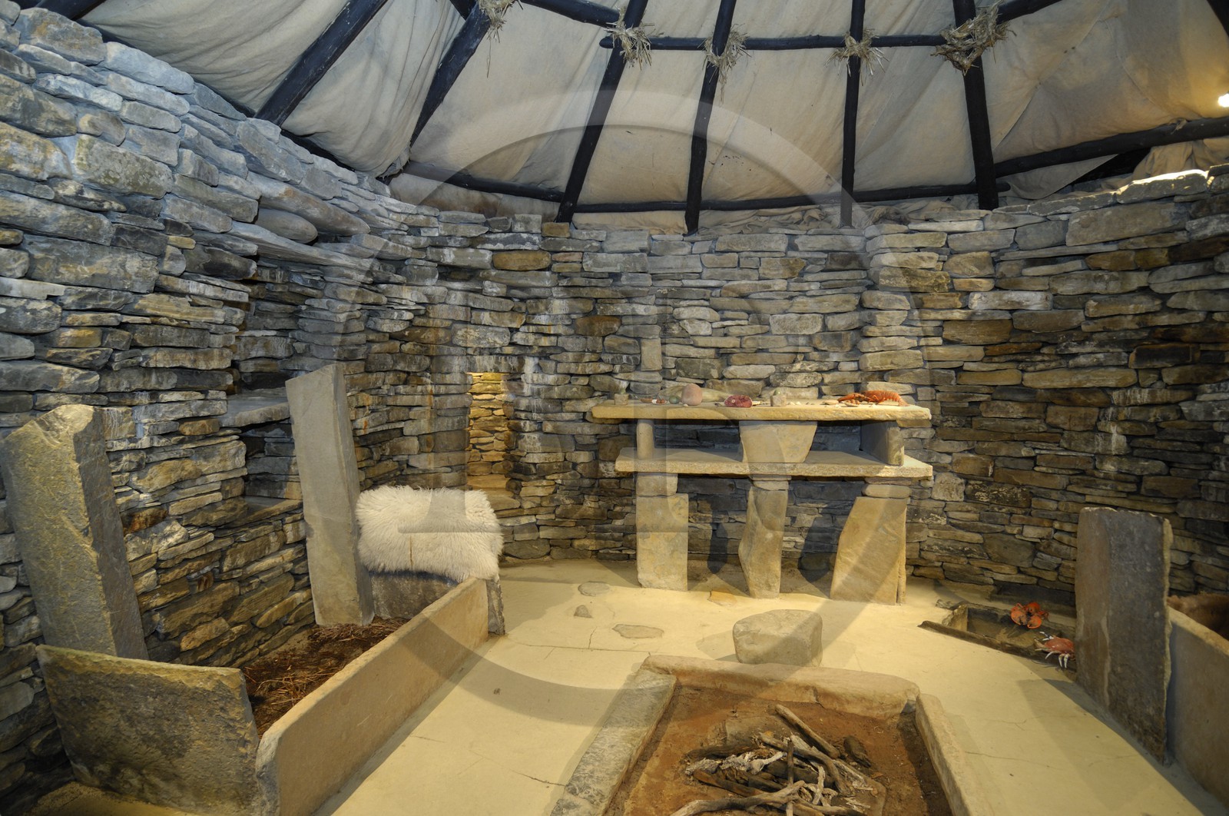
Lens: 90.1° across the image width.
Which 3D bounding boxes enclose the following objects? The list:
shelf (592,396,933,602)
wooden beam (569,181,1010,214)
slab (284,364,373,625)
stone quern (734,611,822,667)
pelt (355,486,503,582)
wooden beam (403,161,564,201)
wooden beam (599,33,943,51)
[{"bbox_3d":[0.964,0.595,4.326,2.150,1.220,0.600,0,2,12],"label":"shelf"},{"bbox_3d":[1.201,-1.559,4.510,3.145,0.075,0.075,0,2,9],"label":"wooden beam"},{"bbox_3d":[-1.555,0.495,3.383,0.270,1.440,0.130,-6,1,11],"label":"slab"},{"bbox_3d":[0.835,1.153,3.197,0.440,0.190,0.310,0,2,8],"label":"stone quern"},{"bbox_3d":[-1.045,0.708,3.470,0.800,0.470,0.260,0,2,11],"label":"pelt"},{"bbox_3d":[-0.939,-1.618,4.500,1.275,0.085,0.085,-1,2,-23],"label":"wooden beam"},{"bbox_3d":[0.993,-2.255,3.787,2.171,0.068,0.068,1,3,3],"label":"wooden beam"}]

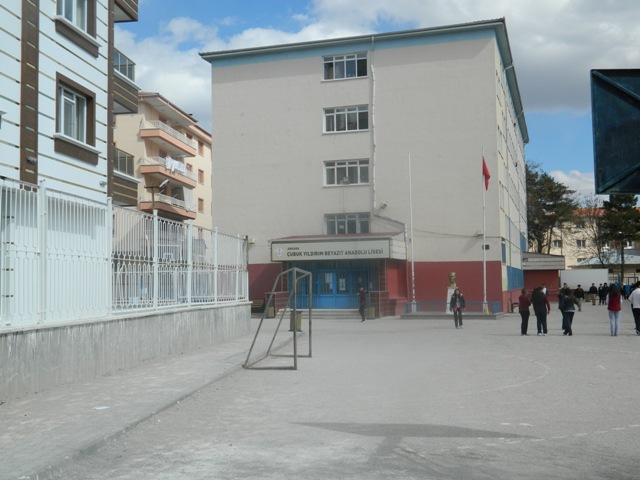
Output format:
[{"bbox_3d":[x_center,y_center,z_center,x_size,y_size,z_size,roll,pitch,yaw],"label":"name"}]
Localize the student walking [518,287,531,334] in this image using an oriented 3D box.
[{"bbox_3d":[7.214,2.567,26.830,0.460,1.640,0.360,-2,-3,18],"label":"student walking"}]

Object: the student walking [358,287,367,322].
[{"bbox_3d":[2.079,3.183,37.367,0.480,1.730,0.420,-3,-4,37],"label":"student walking"}]

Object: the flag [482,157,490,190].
[{"bbox_3d":[8.337,-3.316,37.909,0.400,1.675,0.200,-2,-3,17],"label":"flag"}]

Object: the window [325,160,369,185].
[{"bbox_3d":[1.658,-4.145,46.896,2.873,1.547,0.200,-2,-3,17],"label":"window"}]

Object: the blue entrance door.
[{"bbox_3d":[1.207,2.735,42.567,3.153,2.246,0.150,-2,-3,17],"label":"blue entrance door"}]

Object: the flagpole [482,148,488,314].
[{"bbox_3d":[8.205,-0.462,37.741,0.130,8.310,0.130,-2,-3,17],"label":"flagpole"}]

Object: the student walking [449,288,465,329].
[{"bbox_3d":[5.478,2.761,30.200,0.580,1.580,0.340,-1,-3,7],"label":"student walking"}]

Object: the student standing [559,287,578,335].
[{"bbox_3d":[8.081,2.330,24.700,0.500,1.600,0.380,-1,-3,12],"label":"student standing"}]

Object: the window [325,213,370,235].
[{"bbox_3d":[1.732,-0.868,47.195,2.930,1.580,0.180,-2,-3,17],"label":"window"}]

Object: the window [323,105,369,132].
[{"bbox_3d":[1.652,-7.554,47.552,2.930,1.623,0.180,-2,-3,17],"label":"window"}]

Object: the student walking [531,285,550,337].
[{"bbox_3d":[7.752,2.528,26.802,0.580,1.730,0.420,-1,-3,3],"label":"student walking"}]

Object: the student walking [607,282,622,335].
[{"bbox_3d":[9.386,2.251,24.200,0.500,1.650,0.320,-1,-3,6],"label":"student walking"}]

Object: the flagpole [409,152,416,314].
[{"bbox_3d":[4.714,-0.376,38.839,0.130,8.253,0.130,-2,-3,17],"label":"flagpole"}]

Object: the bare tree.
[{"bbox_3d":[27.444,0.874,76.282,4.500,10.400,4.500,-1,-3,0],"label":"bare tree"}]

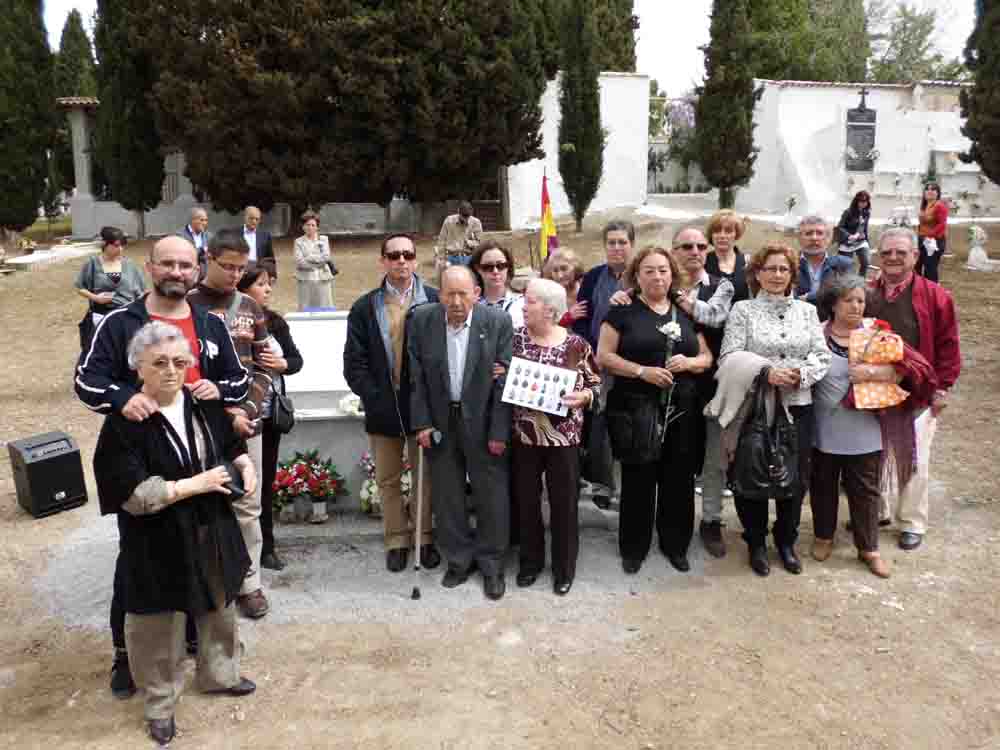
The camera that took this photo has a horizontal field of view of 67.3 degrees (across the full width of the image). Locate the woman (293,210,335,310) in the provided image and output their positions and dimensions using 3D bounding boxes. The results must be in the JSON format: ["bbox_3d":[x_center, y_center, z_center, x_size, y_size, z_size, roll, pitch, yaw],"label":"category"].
[{"bbox_3d":[-2.010,-0.985,8.229,0.470,1.600,0.340,-3,9,-11],"label":"woman"}]

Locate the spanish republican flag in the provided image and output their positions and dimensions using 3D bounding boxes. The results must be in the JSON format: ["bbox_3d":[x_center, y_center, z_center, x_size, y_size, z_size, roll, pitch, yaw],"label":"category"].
[{"bbox_3d":[0.442,-1.370,6.700,0.200,0.820,0.150,0,6,0],"label":"spanish republican flag"}]

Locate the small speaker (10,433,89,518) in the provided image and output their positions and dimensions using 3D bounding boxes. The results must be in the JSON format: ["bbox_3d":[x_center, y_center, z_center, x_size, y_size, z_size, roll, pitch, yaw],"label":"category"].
[{"bbox_3d":[-2.988,0.666,4.996,0.320,0.420,0.330,8,13,43],"label":"small speaker"}]

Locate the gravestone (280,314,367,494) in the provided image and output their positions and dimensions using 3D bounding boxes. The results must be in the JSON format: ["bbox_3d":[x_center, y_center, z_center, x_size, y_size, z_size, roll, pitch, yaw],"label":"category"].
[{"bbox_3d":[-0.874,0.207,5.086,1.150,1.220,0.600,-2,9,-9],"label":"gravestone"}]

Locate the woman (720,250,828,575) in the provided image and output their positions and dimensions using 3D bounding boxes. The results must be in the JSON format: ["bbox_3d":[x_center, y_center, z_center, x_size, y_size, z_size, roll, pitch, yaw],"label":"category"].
[{"bbox_3d":[1.401,0.154,3.832,0.540,1.640,0.400,1,6,9],"label":"woman"}]

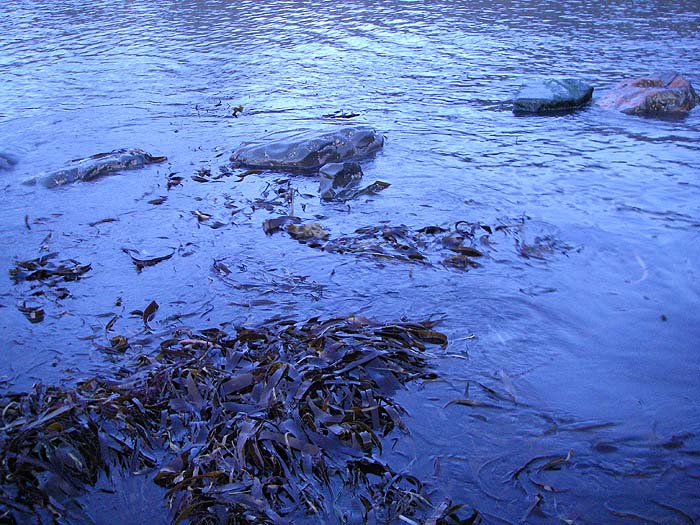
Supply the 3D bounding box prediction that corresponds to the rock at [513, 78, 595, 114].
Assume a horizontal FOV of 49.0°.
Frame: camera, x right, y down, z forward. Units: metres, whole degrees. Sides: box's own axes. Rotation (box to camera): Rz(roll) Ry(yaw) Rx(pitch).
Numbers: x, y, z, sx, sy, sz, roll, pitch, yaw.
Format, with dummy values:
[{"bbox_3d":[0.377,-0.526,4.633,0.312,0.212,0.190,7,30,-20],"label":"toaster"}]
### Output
[{"bbox_3d":[1.670,-1.359,6.364,0.630,0.180,0.470,-5,26,-11],"label":"rock"}]

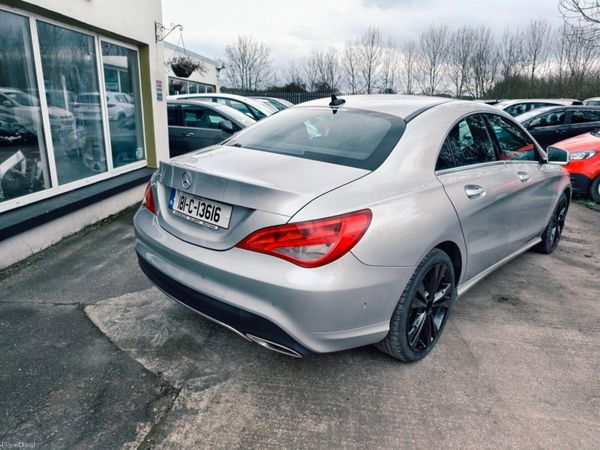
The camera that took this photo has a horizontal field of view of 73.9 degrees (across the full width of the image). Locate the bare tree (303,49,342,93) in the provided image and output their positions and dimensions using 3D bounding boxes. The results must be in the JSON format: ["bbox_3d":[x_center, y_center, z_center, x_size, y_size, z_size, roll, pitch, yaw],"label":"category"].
[{"bbox_3d":[1.866,-12.377,35.906,3.336,6.495,3.336,2,16,0],"label":"bare tree"}]

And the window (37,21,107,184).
[{"bbox_3d":[-2.304,-1.218,4.133,0.070,1.460,0.920,4,16,4],"label":"window"}]

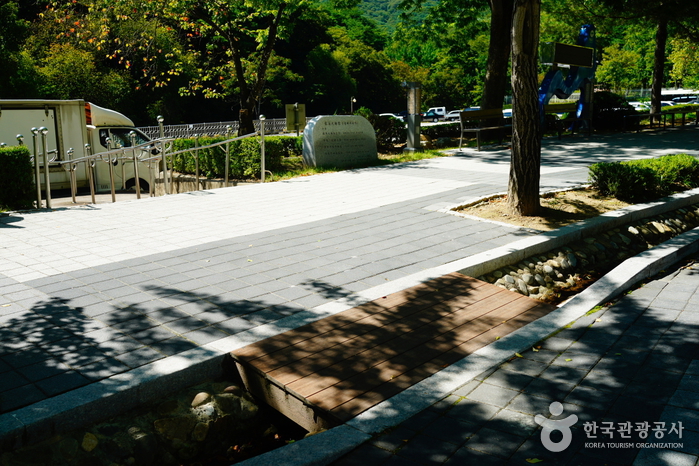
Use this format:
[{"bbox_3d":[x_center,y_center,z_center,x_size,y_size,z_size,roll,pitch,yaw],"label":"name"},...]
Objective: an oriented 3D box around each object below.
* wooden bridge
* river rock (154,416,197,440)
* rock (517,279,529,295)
[{"bbox_3d":[0.361,0.634,3.883,0.860,0.200,2.000,15,20,40],"label":"wooden bridge"},{"bbox_3d":[-0.813,0.914,3.175,0.175,0.085,0.120,0,11,0],"label":"river rock"},{"bbox_3d":[1.427,0.444,5.590,0.095,0.105,0.070,10,15,40],"label":"rock"}]

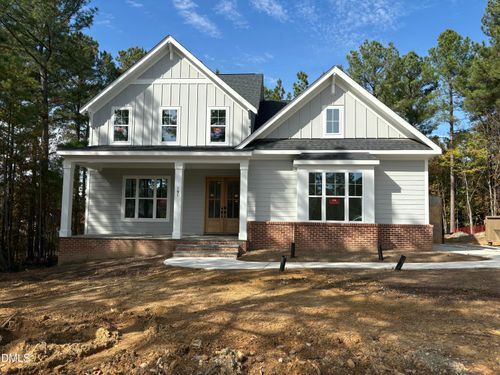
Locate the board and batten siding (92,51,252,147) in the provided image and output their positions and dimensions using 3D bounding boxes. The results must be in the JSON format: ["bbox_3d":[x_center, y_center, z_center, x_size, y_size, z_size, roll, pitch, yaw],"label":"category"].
[{"bbox_3d":[-3.621,-3.962,16.850,7.347,4.297,0.200,1,-4,3],"label":"board and batten siding"}]

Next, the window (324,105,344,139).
[{"bbox_3d":[3.152,-2.473,14.044,0.758,1.140,0.120,1,-4,3],"label":"window"}]

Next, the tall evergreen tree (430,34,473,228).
[{"bbox_3d":[16.449,-4.806,30.596,3.556,16.853,3.556,1,-4,3],"label":"tall evergreen tree"}]

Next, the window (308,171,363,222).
[{"bbox_3d":[3.059,0.341,13.452,1.912,1.804,0.140,1,-4,3],"label":"window"}]

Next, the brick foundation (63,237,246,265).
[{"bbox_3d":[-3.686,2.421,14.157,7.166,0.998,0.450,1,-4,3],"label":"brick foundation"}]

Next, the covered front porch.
[{"bbox_3d":[-3.634,0.420,15.254,7.448,3.339,2.500,1,-4,3],"label":"covered front porch"}]

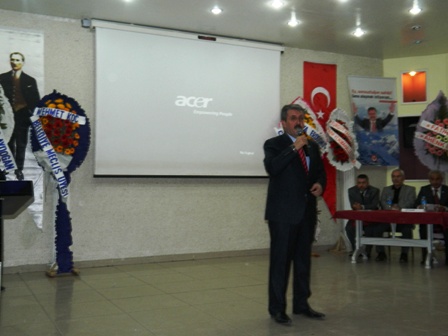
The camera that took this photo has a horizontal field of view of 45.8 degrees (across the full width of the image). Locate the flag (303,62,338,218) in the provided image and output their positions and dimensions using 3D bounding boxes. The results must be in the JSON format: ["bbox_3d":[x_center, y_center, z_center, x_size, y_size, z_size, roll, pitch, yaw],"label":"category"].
[{"bbox_3d":[1.639,-0.443,8.891,0.699,2.658,0.050,1,-2,-26],"label":"flag"}]

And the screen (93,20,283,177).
[{"bbox_3d":[-0.410,-0.917,7.836,3.056,2.130,0.100,1,-2,-26],"label":"screen"}]

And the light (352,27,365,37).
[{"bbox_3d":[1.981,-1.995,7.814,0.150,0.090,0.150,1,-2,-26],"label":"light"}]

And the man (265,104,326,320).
[{"bbox_3d":[0.585,0.356,4.330,0.510,1.740,0.380,1,-2,-35],"label":"man"}]

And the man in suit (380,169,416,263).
[{"bbox_3d":[2.520,0.681,7.680,0.540,1.310,0.680,-1,-2,22],"label":"man in suit"}]

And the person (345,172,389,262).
[{"bbox_3d":[2.090,0.721,7.900,0.510,1.250,0.680,-1,-2,22],"label":"person"}]

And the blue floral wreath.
[{"bbox_3d":[-2.075,0.170,6.756,0.722,2.322,0.320,1,-2,-26],"label":"blue floral wreath"}]

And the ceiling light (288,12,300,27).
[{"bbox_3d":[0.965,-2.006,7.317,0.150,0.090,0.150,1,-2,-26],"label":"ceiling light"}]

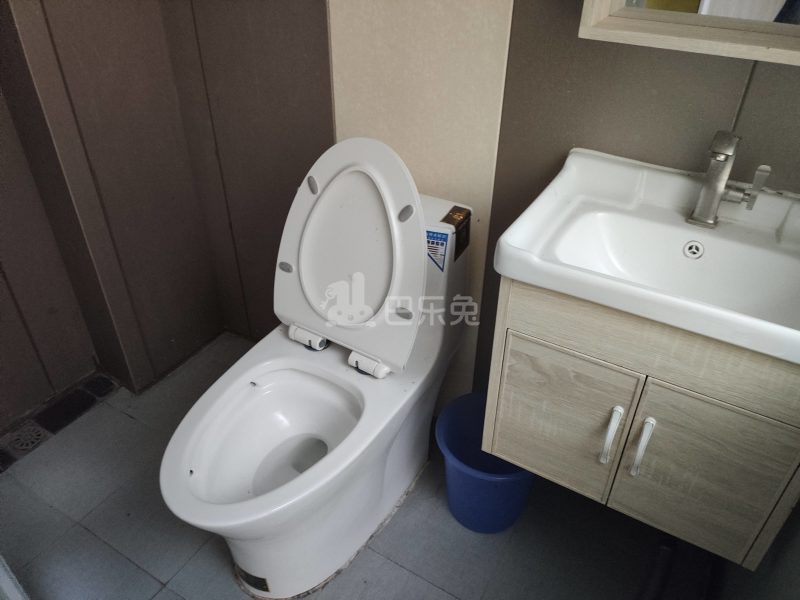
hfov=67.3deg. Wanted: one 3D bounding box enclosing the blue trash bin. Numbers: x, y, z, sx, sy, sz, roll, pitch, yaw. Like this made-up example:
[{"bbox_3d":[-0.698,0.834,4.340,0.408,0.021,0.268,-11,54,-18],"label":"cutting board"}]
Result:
[{"bbox_3d":[0.212,0.398,1.431,0.266,0.238,0.266,0,35,0],"label":"blue trash bin"}]

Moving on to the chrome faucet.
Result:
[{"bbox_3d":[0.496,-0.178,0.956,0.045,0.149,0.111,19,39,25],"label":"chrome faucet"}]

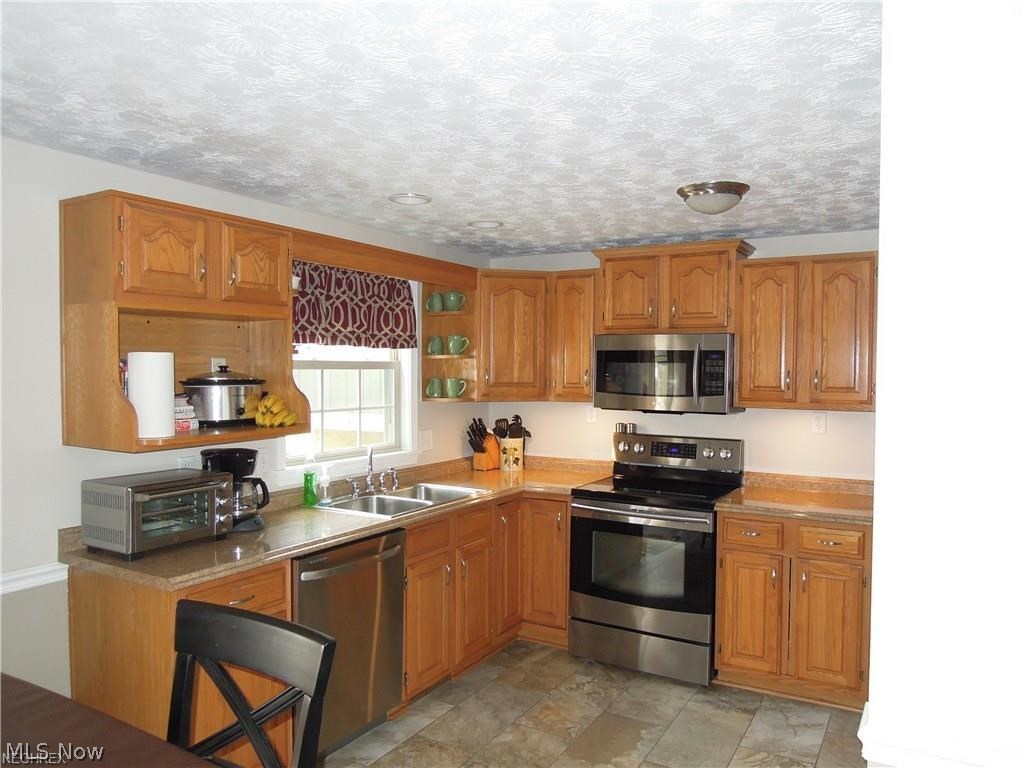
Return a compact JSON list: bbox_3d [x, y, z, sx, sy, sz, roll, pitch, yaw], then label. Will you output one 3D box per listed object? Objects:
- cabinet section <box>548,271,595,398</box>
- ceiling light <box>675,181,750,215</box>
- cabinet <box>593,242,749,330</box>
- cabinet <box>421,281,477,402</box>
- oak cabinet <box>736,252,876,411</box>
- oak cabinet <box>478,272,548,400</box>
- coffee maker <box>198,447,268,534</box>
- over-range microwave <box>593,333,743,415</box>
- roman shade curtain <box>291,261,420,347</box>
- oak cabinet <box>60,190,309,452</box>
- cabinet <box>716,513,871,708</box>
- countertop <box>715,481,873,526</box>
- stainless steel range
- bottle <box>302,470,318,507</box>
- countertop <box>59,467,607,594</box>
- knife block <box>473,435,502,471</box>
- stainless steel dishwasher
[{"bbox_3d":[0.441,-0.282,4.324,0.345,0.772,0.329,1,2,30],"label":"cabinet section"},{"bbox_3d":[0.817,-0.732,2.874,0.284,0.102,0.284,1,2,30],"label":"ceiling light"},{"bbox_3d":[0.895,-0.515,3.989,0.830,0.470,0.370,1,2,30],"label":"cabinet"},{"bbox_3d":[-0.368,-0.263,4.190,0.315,0.730,0.140,1,1,31],"label":"cabinet"},{"bbox_3d":[1.524,-0.262,3.664,0.680,0.770,0.335,1,1,31],"label":"oak cabinet"},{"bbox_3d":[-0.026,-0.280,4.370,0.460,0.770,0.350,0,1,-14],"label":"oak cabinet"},{"bbox_3d":[-1.131,0.419,2.891,0.260,0.335,0.190,0,1,6],"label":"coffee maker"},{"bbox_3d":[0.884,-0.063,4.014,0.755,0.416,0.400,1,1,31],"label":"over-range microwave"},{"bbox_3d":[-0.804,-0.400,3.650,0.080,0.420,1.020,1,1,31],"label":"roman shade curtain"},{"bbox_3d":[-1.179,-0.211,2.653,0.423,0.838,0.740,1,2,30],"label":"oak cabinet"},{"bbox_3d":[1.438,1.049,3.550,0.667,0.873,0.630,1,2,30],"label":"cabinet"},{"bbox_3d":[1.444,0.603,3.551,0.680,0.048,0.637,1,1,31],"label":"countertop"},{"bbox_3d":[0.790,0.890,3.869,0.763,1.170,0.670,1,2,30],"label":"stainless steel range"},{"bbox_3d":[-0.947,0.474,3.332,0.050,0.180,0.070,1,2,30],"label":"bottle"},{"bbox_3d":[-0.467,0.598,3.441,0.938,0.048,2.787,1,1,31],"label":"countertop"},{"bbox_3d":[-0.156,0.428,4.482,0.098,0.230,0.150,1,2,39],"label":"knife block"},{"bbox_3d":[-0.871,1.043,2.948,0.610,0.845,0.610,1,2,30],"label":"stainless steel dishwasher"}]

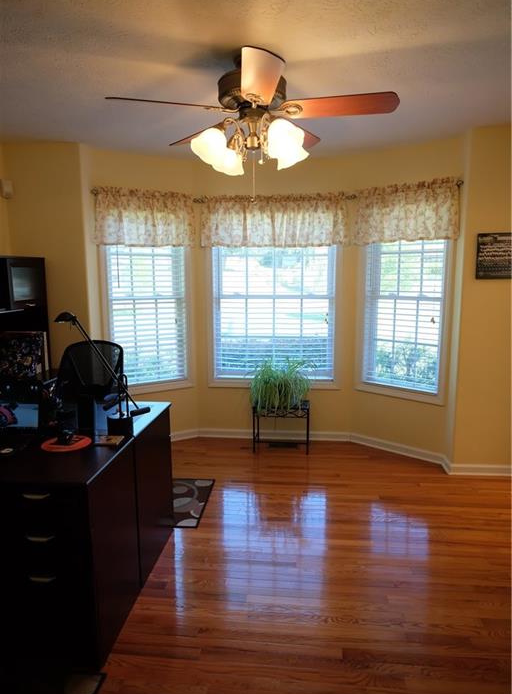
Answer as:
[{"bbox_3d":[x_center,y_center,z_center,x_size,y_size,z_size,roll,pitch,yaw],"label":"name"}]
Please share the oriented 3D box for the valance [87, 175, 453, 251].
[{"bbox_3d":[0.126,-1.042,3.605,2.760,0.450,0.560,1,8,6],"label":"valance"}]

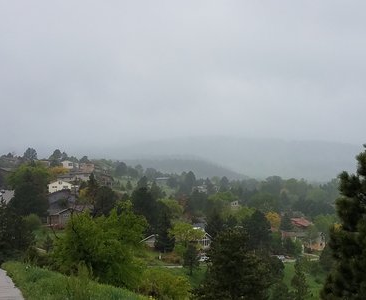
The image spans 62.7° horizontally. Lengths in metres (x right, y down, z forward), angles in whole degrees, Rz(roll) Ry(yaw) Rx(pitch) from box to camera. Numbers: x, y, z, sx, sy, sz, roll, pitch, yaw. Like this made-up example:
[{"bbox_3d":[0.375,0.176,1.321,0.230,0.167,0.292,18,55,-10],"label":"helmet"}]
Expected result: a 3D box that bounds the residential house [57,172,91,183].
[{"bbox_3d":[-55.984,14.086,155.000,15.500,5.300,10.500,0,-2,-12],"label":"residential house"}]

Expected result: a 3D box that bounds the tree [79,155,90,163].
[{"bbox_3d":[-60.660,6.160,185.000,5.970,6.570,5.680,0,-2,0],"label":"tree"}]

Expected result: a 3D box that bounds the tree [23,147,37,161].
[{"bbox_3d":[-83.760,2.470,165.000,7.460,8.520,7.090,0,-2,0],"label":"tree"}]

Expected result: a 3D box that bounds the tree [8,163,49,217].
[{"bbox_3d":[-43.200,11.050,84.000,11.390,14.650,10.820,0,-2,0],"label":"tree"}]

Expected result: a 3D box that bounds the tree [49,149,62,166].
[{"bbox_3d":[-72.150,4.530,170.000,6.590,10.430,6.260,0,-2,0],"label":"tree"}]

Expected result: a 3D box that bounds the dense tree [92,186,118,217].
[{"bbox_3d":[-24.040,16.230,92.000,7.720,9.800,7.340,0,-2,0],"label":"dense tree"}]

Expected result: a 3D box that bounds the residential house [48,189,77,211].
[{"bbox_3d":[-41.320,17.490,103.000,9.500,8.000,9.500,1,-2,-14],"label":"residential house"}]

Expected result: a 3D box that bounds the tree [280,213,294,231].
[{"bbox_3d":[48.236,33.788,140.000,6.525,10.253,6.525,0,-2,0],"label":"tree"}]

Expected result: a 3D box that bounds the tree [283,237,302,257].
[{"bbox_3d":[37.545,33.259,103.000,6.172,7.200,6.172,0,-2,0],"label":"tree"}]

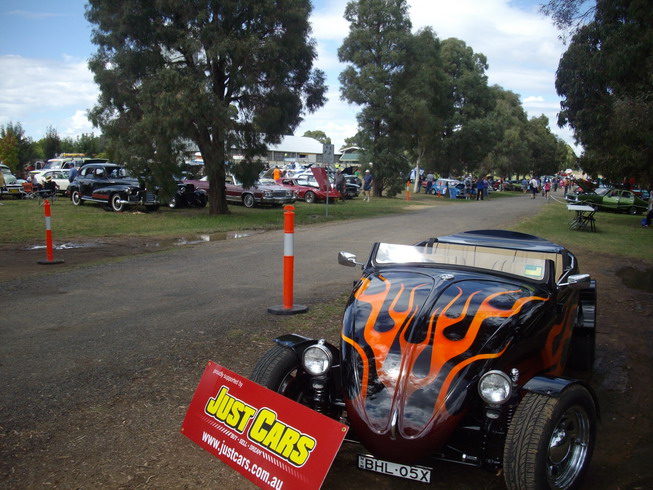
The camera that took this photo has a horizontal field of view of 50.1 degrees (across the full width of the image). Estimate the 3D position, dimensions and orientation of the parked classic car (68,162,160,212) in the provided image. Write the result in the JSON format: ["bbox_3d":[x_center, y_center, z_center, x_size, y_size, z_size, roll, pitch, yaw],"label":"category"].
[{"bbox_3d":[-8.265,-2.254,26.900,5.000,1.680,1.850,6,7,42],"label":"parked classic car"}]

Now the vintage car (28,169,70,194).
[{"bbox_3d":[-13.595,-3.281,37.000,4.500,1.420,1.750,5,7,40],"label":"vintage car"}]

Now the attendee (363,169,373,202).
[{"bbox_3d":[2.214,-3.181,37.700,0.500,1.750,0.350,3,6,23],"label":"attendee"}]

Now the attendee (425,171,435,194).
[{"bbox_3d":[7.754,-4.675,52.300,0.520,1.750,0.350,3,5,18],"label":"attendee"}]

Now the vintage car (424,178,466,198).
[{"bbox_3d":[8.986,-4.164,51.000,1.450,1.370,3.150,-2,6,-30],"label":"vintage car"}]

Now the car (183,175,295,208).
[{"bbox_3d":[-3.816,-2.418,30.800,5.350,1.420,1.920,6,7,44],"label":"car"}]

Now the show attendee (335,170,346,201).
[{"bbox_3d":[0.766,-3.218,38.200,0.550,1.730,0.350,-2,6,-30],"label":"show attendee"}]

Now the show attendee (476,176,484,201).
[{"bbox_3d":[11.030,-4.032,50.000,0.520,1.700,0.330,-1,5,-18],"label":"show attendee"}]

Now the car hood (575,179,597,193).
[{"bbox_3d":[15.026,-3.423,40.500,1.250,0.200,1.400,29,1,-9],"label":"car hood"}]

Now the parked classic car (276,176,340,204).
[{"bbox_3d":[-1.252,-2.978,38.000,1.850,1.320,4.750,-4,7,-42],"label":"parked classic car"}]

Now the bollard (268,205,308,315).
[{"bbox_3d":[-0.410,0.151,7.530,0.420,1.150,0.420,1,5,0],"label":"bollard"}]

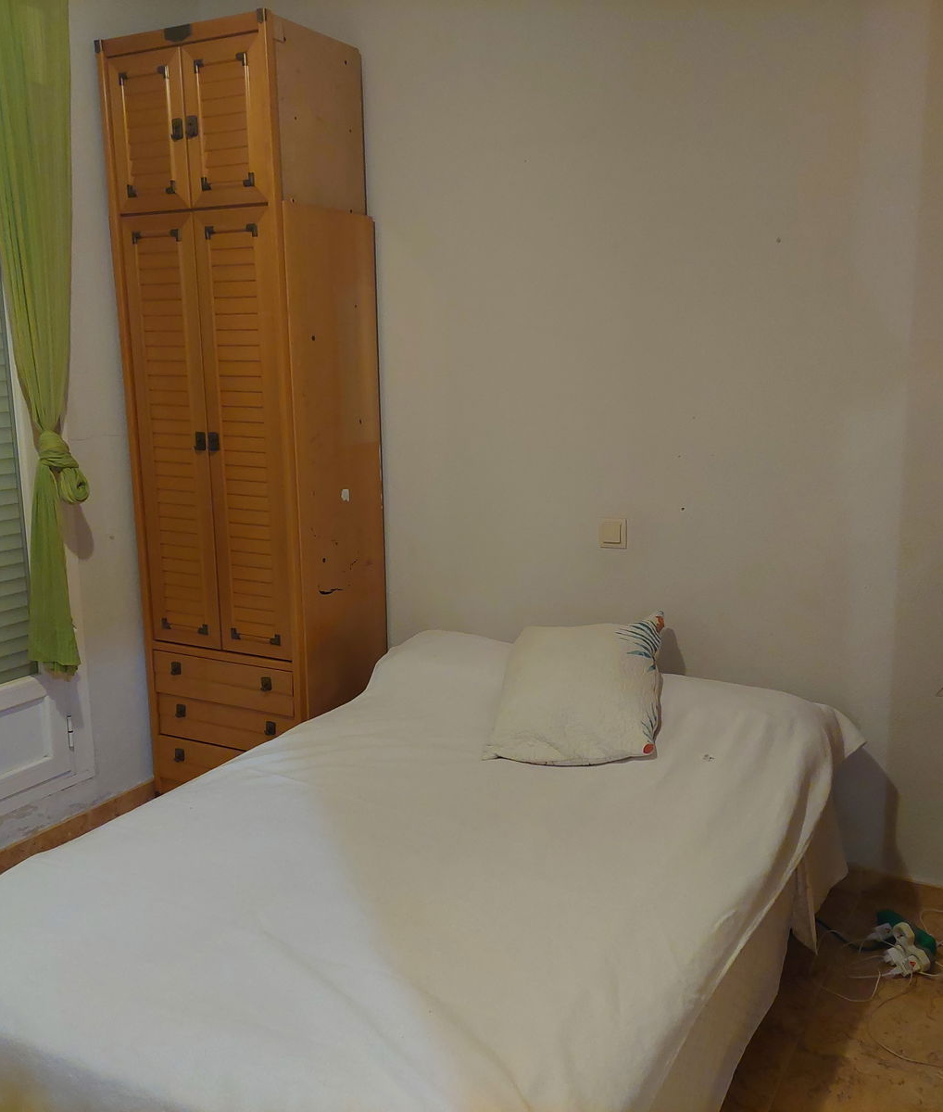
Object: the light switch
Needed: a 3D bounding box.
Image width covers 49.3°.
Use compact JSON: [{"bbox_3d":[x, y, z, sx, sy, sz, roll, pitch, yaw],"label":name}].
[{"bbox_3d":[0.398,-0.063,2.903,0.083,0.083,0.013,6,13,30],"label":"light switch"}]

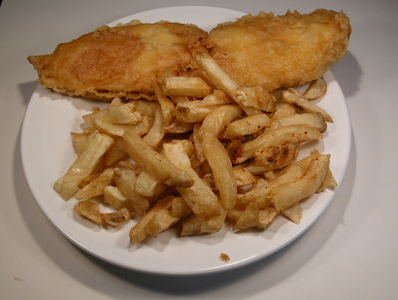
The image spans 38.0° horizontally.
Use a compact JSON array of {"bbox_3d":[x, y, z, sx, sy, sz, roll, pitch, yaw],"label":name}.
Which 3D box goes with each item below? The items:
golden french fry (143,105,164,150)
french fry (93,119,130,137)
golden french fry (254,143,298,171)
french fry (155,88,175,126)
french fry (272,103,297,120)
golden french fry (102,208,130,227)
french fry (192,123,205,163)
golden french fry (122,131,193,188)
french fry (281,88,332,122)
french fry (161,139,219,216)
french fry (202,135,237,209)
[{"bbox_3d":[-0.037,-0.020,0.471,0.012,0.011,0.036,7,59,6],"label":"golden french fry"},{"bbox_3d":[-0.069,-0.017,0.463,0.028,0.007,0.008,16,59,12],"label":"french fry"},{"bbox_3d":[0.061,0.005,0.455,0.036,0.010,0.011,-17,58,-15],"label":"golden french fry"},{"bbox_3d":[-0.027,-0.035,0.470,0.011,0.010,0.032,-11,74,-7],"label":"french fry"},{"bbox_3d":[0.071,-0.032,0.479,0.021,0.010,0.010,-22,58,-13],"label":"french fry"},{"bbox_3d":[-0.062,0.050,0.431,0.021,0.008,0.010,-2,56,-1],"label":"golden french fry"},{"bbox_3d":[0.000,-0.006,0.461,0.010,0.011,0.036,-5,56,-2],"label":"french fry"},{"bbox_3d":[-0.033,0.007,0.439,0.066,0.012,0.013,35,63,20],"label":"golden french fry"},{"bbox_3d":[0.091,-0.036,0.483,0.045,0.008,0.008,31,61,13],"label":"french fry"},{"bbox_3d":[-0.006,0.021,0.435,0.015,0.012,0.057,-24,65,-14],"label":"french fry"},{"bbox_3d":[0.015,0.015,0.430,0.016,0.013,0.059,-10,64,-6],"label":"french fry"}]

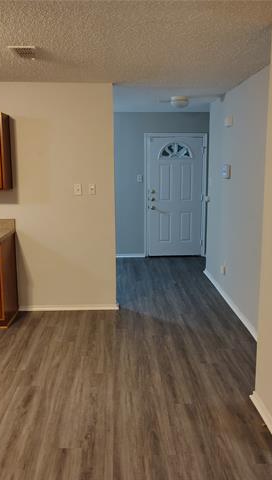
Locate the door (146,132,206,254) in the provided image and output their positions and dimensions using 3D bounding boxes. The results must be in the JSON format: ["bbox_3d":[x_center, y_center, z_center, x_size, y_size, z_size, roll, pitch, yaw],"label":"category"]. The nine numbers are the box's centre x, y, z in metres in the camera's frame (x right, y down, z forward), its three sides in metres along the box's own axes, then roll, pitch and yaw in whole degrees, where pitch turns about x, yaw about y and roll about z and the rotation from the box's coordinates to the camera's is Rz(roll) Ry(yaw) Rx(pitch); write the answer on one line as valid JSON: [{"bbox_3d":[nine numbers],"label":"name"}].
[{"bbox_3d":[0.683,-0.747,7.649,1.053,2.113,0.120,0,10,-2],"label":"door"}]

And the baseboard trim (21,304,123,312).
[{"bbox_3d":[-0.750,0.757,4.979,1.108,0.073,0.023,0,10,-2],"label":"baseboard trim"}]

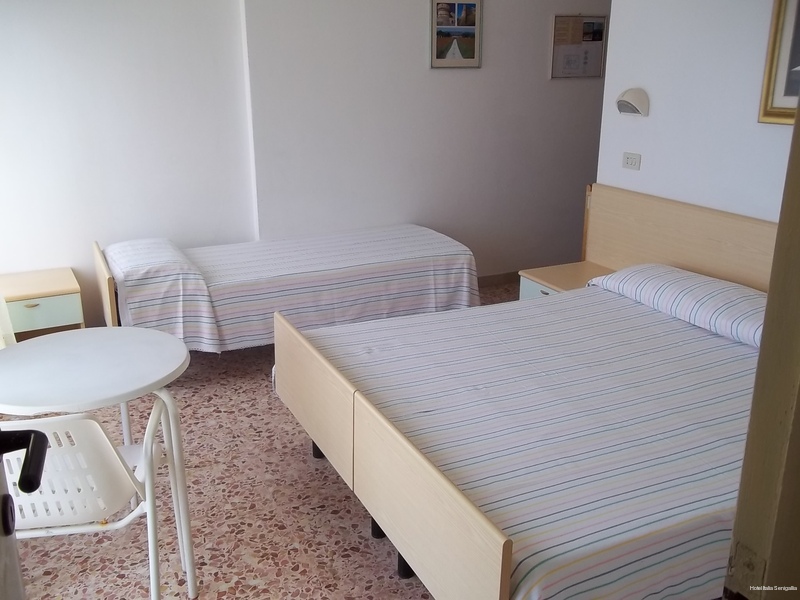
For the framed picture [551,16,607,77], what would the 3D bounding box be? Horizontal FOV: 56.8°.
[{"bbox_3d":[1.230,-1.741,5.096,0.440,0.402,0.025,-9,20,-24],"label":"framed picture"}]

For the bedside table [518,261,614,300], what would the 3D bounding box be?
[{"bbox_3d":[0.948,0.104,3.966,0.460,0.475,0.450,-9,20,-24],"label":"bedside table"}]

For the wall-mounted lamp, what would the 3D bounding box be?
[{"bbox_3d":[1.144,-0.989,3.701,0.120,0.132,0.168,-9,20,-24],"label":"wall-mounted lamp"}]

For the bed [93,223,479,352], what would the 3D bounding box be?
[{"bbox_3d":[-0.607,-0.049,4.196,1.970,0.635,0.880,-9,20,-24],"label":"bed"}]

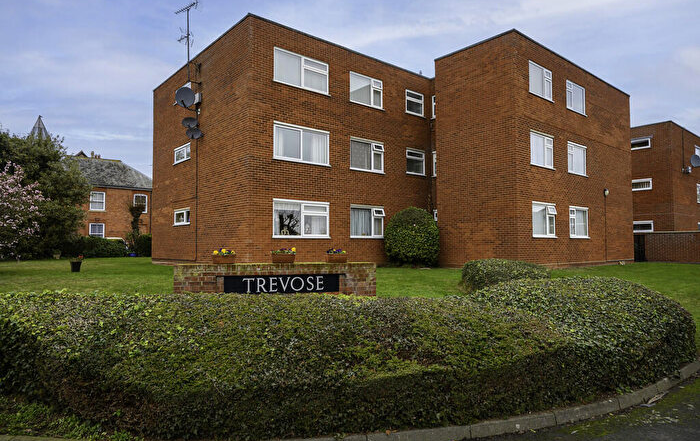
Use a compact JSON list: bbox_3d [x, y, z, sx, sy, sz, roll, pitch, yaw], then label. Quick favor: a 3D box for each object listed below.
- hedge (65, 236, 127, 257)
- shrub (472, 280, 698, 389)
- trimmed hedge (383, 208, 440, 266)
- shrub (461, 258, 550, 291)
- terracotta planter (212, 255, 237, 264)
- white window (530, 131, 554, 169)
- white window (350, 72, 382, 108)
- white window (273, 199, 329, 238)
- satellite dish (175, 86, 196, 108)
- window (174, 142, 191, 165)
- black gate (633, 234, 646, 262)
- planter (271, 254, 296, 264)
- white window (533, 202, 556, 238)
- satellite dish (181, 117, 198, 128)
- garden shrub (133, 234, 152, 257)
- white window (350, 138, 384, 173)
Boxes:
[{"bbox_3d":[-17.792,1.811,32.500,4.200,1.500,1.200,0,-3,-6],"label":"hedge"},{"bbox_3d":[3.150,1.360,6.350,3.000,0.860,2.300,2,-4,-32],"label":"shrub"},{"bbox_3d":[2.319,0.615,17.600,2.030,2.200,2.000,0,-3,0],"label":"trimmed hedge"},{"bbox_3d":[3.310,1.168,10.000,1.700,0.680,1.150,-1,-3,14],"label":"shrub"},{"bbox_3d":[-2.076,0.645,7.720,0.400,0.145,0.170,1,-3,-14],"label":"terracotta planter"},{"bbox_3d":[7.054,-2.552,17.113,1.730,1.250,0.120,3,-4,-40],"label":"white window"},{"bbox_3d":[0.639,-4.976,18.007,1.746,1.178,0.120,2,-4,-41],"label":"white window"},{"bbox_3d":[-1.612,-0.014,15.825,2.330,1.250,0.120,3,-4,-40],"label":"white window"},{"bbox_3d":[-6.001,-4.520,16.961,0.760,0.780,0.400,0,-8,-7],"label":"satellite dish"},{"bbox_3d":[-6.783,-2.681,18.945,0.120,0.650,1.770,3,-4,-40],"label":"window"},{"bbox_3d":[16.004,1.548,25.800,0.080,1.500,0.720,2,-4,-41],"label":"black gate"},{"bbox_3d":[-1.070,0.603,7.400,0.380,0.160,0.170,0,-3,-13],"label":"planter"},{"bbox_3d":[6.984,0.006,16.828,1.775,1.254,0.120,2,-4,-41],"label":"white window"},{"bbox_3d":[-5.877,-3.597,17.068,0.580,0.460,0.250,0,-28,-12],"label":"satellite dish"},{"bbox_3d":[-14.380,1.741,32.500,1.700,1.700,1.200,0,-3,-6],"label":"garden shrub"},{"bbox_3d":[0.679,-2.465,17.906,1.730,1.240,0.120,3,-4,-40],"label":"white window"}]

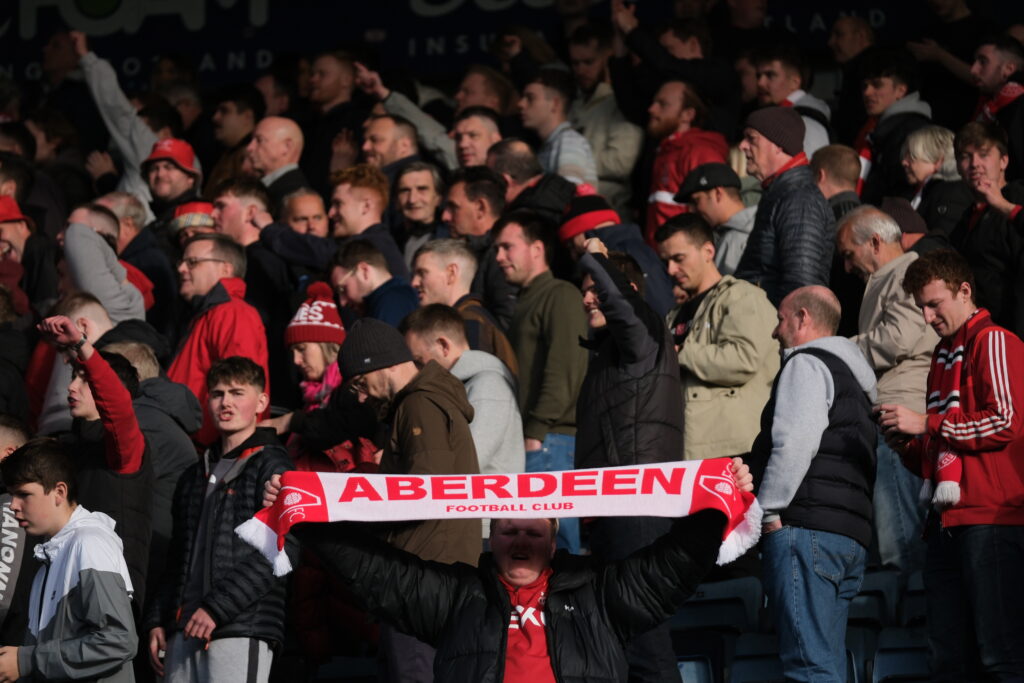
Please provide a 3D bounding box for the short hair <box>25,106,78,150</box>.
[{"bbox_3d":[-1.731,-0.802,22.500,0.200,0.170,0.170,3,-8,-25],"label":"short hair"}]

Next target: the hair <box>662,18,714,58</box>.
[{"bbox_3d":[0.679,-1.176,23.100,0.200,0.140,0.170,6,-9,-39],"label":"hair"}]

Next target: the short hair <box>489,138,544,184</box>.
[{"bbox_3d":[0.009,-0.629,21.000,0.195,0.155,0.165,-2,-5,28],"label":"short hair"}]

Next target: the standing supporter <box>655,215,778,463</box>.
[{"bbox_3d":[0.668,0.446,19.394,0.360,1.740,0.500,4,-8,-30],"label":"standing supporter"}]

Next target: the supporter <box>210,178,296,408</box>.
[{"bbox_3d":[-0.901,0.312,20.831,0.340,1.770,0.500,1,-5,-15],"label":"supporter"}]

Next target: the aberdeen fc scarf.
[{"bbox_3d":[-0.033,0.460,15.600,1.360,0.300,0.140,-1,-5,7],"label":"aberdeen fc scarf"}]

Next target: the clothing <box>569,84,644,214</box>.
[{"bbox_3d":[0.347,-0.613,22.900,0.320,0.740,0.500,6,-9,-41],"label":"clothing"}]

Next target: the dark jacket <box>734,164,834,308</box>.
[{"bbox_3d":[0.953,-0.270,20.872,0.340,0.700,0.500,1,-5,-17],"label":"dark jacket"}]

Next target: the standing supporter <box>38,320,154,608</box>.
[{"bbox_3d":[-1.294,0.829,18.588,0.420,1.840,0.520,3,-8,-25],"label":"standing supporter"}]

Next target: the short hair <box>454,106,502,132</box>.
[{"bbox_3d":[-0.119,-0.795,21.900,0.165,0.140,0.190,-3,-5,30],"label":"short hair"}]

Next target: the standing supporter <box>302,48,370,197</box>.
[{"bbox_3d":[-0.675,-0.248,22.993,0.330,1.760,0.500,3,-8,-25],"label":"standing supporter"}]

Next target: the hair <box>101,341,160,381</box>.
[{"bbox_3d":[-1.153,0.070,18.100,0.190,0.155,0.165,-2,-5,24],"label":"hair"}]

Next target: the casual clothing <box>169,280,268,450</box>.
[{"bbox_3d":[-0.947,0.151,19.372,0.360,0.720,0.500,1,-5,-9],"label":"casual clothing"}]

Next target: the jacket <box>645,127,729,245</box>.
[{"bbox_3d":[0.659,-0.454,22.273,0.330,0.700,0.500,2,-5,-22],"label":"jacket"}]

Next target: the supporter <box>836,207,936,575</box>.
[{"bbox_3d":[1.239,0.399,19.298,0.420,1.680,0.500,3,-8,-22],"label":"supporter"}]

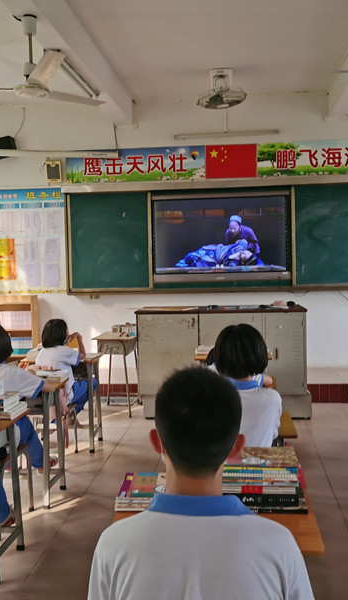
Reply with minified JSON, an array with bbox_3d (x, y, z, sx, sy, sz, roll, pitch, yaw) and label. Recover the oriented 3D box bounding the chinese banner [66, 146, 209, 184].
[{"bbox_3d":[-0.475,-1.608,7.464,1.690,0.390,0.020,-1,4,6],"label":"chinese banner"}]

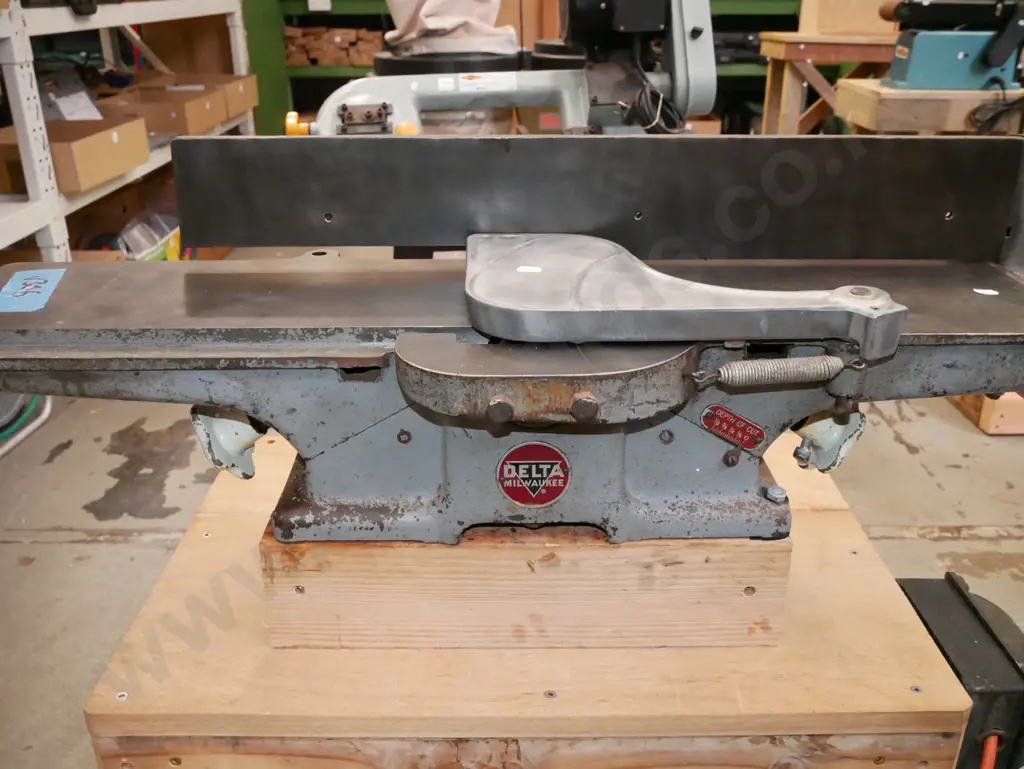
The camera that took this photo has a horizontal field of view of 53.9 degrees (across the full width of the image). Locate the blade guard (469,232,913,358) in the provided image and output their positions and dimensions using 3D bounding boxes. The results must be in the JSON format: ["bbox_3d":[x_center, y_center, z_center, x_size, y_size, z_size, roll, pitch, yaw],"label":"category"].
[{"bbox_3d":[0.125,-0.083,0.835,0.328,0.037,0.241,0,23,0],"label":"blade guard"}]

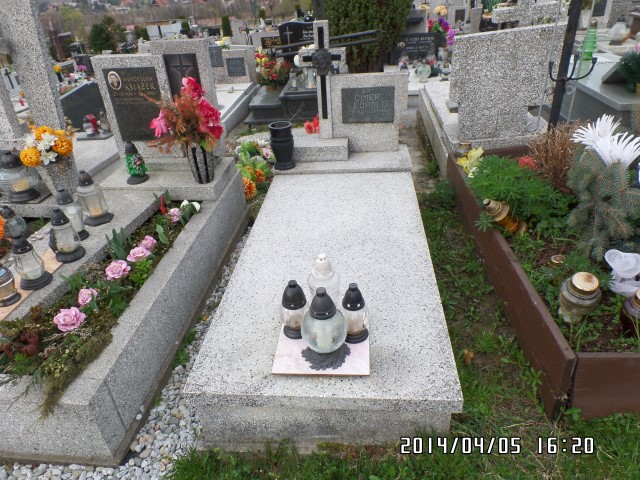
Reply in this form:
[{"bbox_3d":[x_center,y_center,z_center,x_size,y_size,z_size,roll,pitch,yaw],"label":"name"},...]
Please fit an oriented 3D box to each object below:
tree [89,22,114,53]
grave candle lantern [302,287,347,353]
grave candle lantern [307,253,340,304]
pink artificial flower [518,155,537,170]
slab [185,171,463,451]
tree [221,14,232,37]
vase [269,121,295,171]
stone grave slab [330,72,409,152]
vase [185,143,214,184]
[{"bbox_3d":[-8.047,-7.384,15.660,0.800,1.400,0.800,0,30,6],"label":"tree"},{"bbox_3d":[0.016,0.272,1.413,0.155,0.278,0.155,0,30,6],"label":"grave candle lantern"},{"bbox_3d":[0.013,0.169,1.667,0.128,0.265,0.128,0,32,6],"label":"grave candle lantern"},{"bbox_3d":[1.383,-0.516,2.833,0.115,0.095,0.105,5,30,14],"label":"pink artificial flower"},{"bbox_3d":[0.079,0.164,2.195,0.910,0.310,1.742,0,33,6],"label":"slab"},{"bbox_3d":[-4.225,-9.602,19.213,0.470,1.200,0.470,0,30,6],"label":"tree"},{"bbox_3d":[-0.247,-0.623,2.836,0.150,0.285,0.150,0,32,6],"label":"vase"},{"bbox_3d":[0.343,-0.876,2.928,0.506,0.512,0.090,0,30,6],"label":"stone grave slab"},{"bbox_3d":[-0.814,-0.535,2.898,0.165,0.278,0.170,0,30,6],"label":"vase"}]

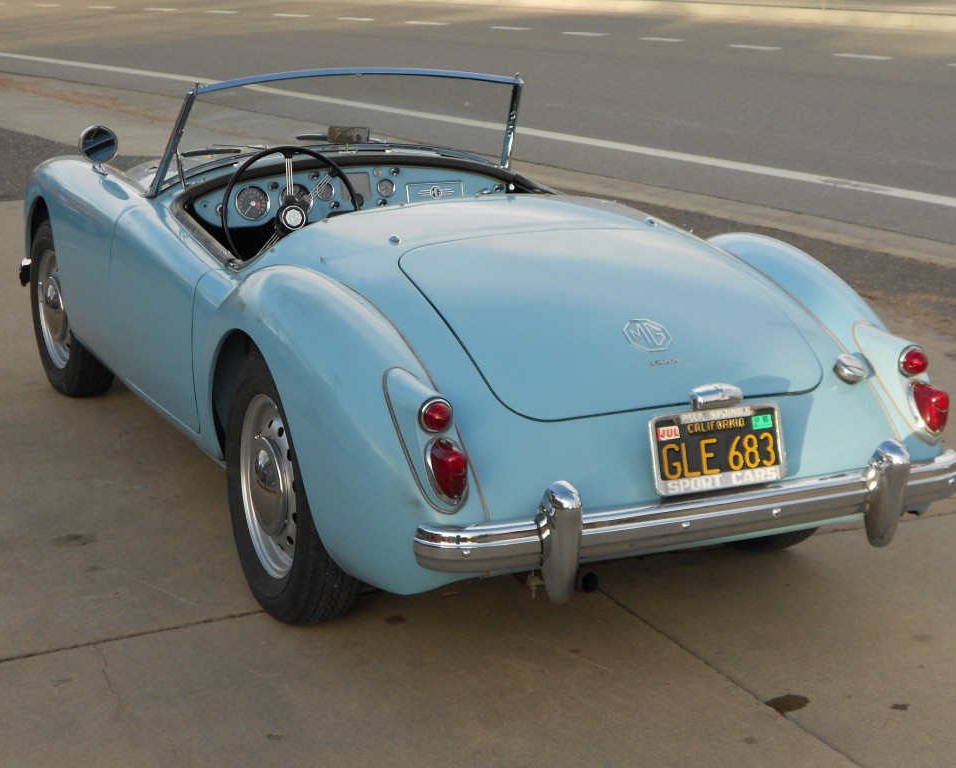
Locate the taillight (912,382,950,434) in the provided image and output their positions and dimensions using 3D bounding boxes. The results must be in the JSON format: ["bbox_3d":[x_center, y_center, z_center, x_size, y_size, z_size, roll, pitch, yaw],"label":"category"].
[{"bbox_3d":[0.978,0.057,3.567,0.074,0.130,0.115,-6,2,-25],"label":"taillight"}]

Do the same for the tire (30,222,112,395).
[{"bbox_3d":[-1.442,-0.275,5.851,0.155,0.635,0.640,-6,15,-28],"label":"tire"}]

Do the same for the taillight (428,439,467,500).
[{"bbox_3d":[-0.044,0.166,3.099,0.073,0.120,0.070,-6,-3,-25],"label":"taillight"}]

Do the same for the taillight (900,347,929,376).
[{"bbox_3d":[0.953,-0.047,3.612,0.062,0.062,0.048,-6,1,-25],"label":"taillight"}]

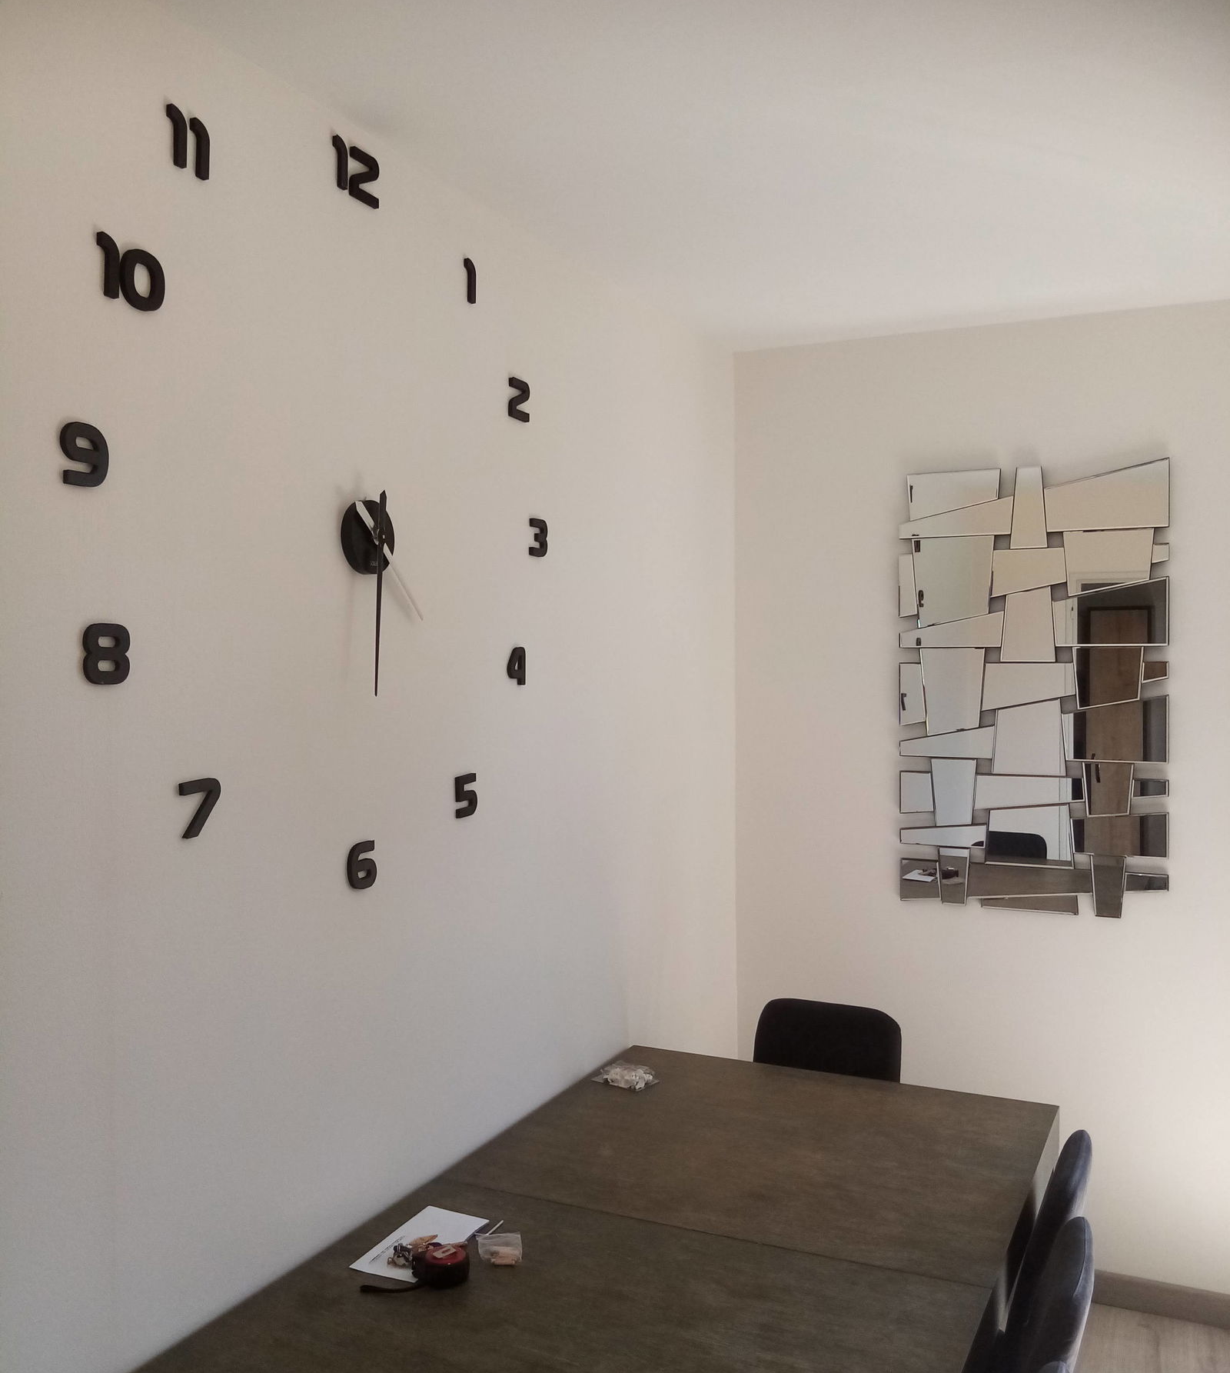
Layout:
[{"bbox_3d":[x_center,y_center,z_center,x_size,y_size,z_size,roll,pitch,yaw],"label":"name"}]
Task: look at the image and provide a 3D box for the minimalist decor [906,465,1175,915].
[{"bbox_3d":[1.068,0.008,3.177,0.660,1.150,0.033,0,2,26],"label":"minimalist decor"}]

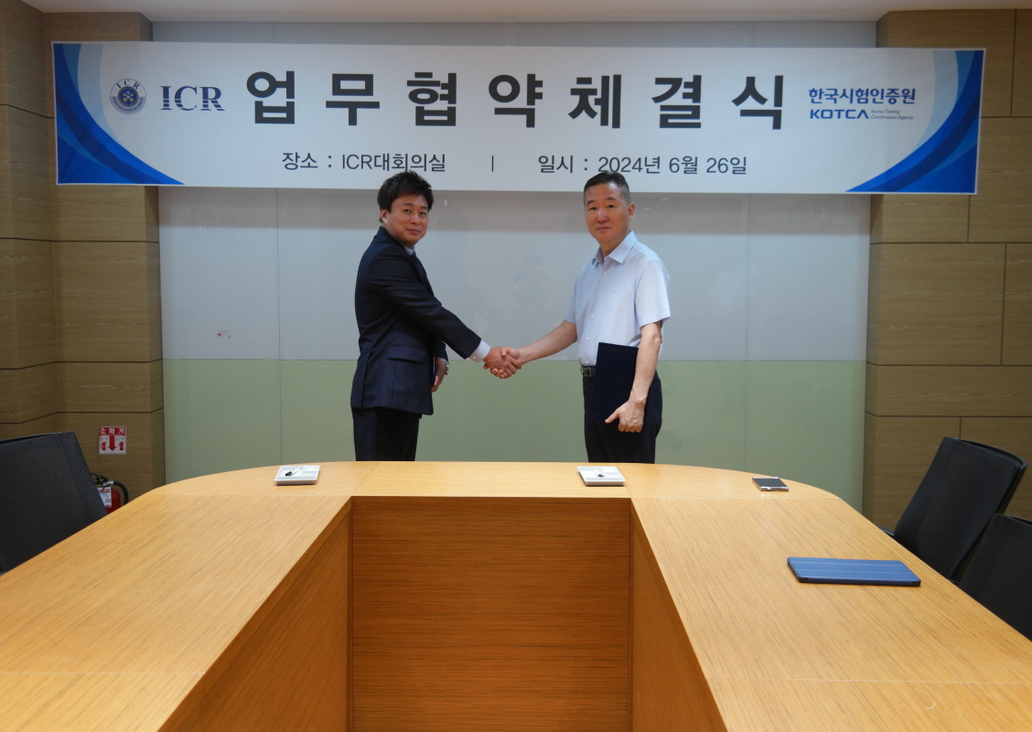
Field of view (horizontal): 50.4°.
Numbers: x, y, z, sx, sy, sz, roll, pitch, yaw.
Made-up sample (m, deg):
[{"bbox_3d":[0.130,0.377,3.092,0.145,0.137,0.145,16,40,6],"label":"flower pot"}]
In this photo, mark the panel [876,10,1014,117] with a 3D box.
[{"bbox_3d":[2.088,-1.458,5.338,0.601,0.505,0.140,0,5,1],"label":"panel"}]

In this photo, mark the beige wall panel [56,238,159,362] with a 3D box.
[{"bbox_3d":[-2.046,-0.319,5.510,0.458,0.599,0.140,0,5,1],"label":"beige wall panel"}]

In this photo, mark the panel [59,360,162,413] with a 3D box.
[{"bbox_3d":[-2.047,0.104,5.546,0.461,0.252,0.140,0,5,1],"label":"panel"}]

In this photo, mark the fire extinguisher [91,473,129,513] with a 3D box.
[{"bbox_3d":[-2.013,0.708,5.407,0.200,0.392,0.150,0,5,1],"label":"fire extinguisher"}]

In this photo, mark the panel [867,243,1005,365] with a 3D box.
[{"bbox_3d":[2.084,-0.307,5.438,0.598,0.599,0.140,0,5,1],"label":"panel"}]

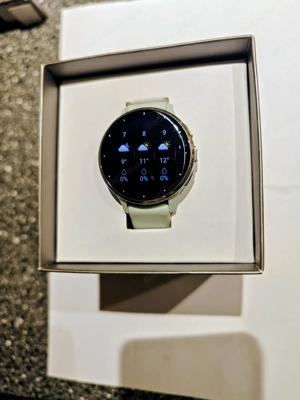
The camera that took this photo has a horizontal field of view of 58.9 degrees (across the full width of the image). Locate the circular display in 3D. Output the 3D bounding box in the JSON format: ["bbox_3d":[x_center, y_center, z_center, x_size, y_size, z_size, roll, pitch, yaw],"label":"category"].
[{"bbox_3d":[-0.002,-0.019,0.119,0.042,0.007,0.042,-1,87,11],"label":"circular display"}]

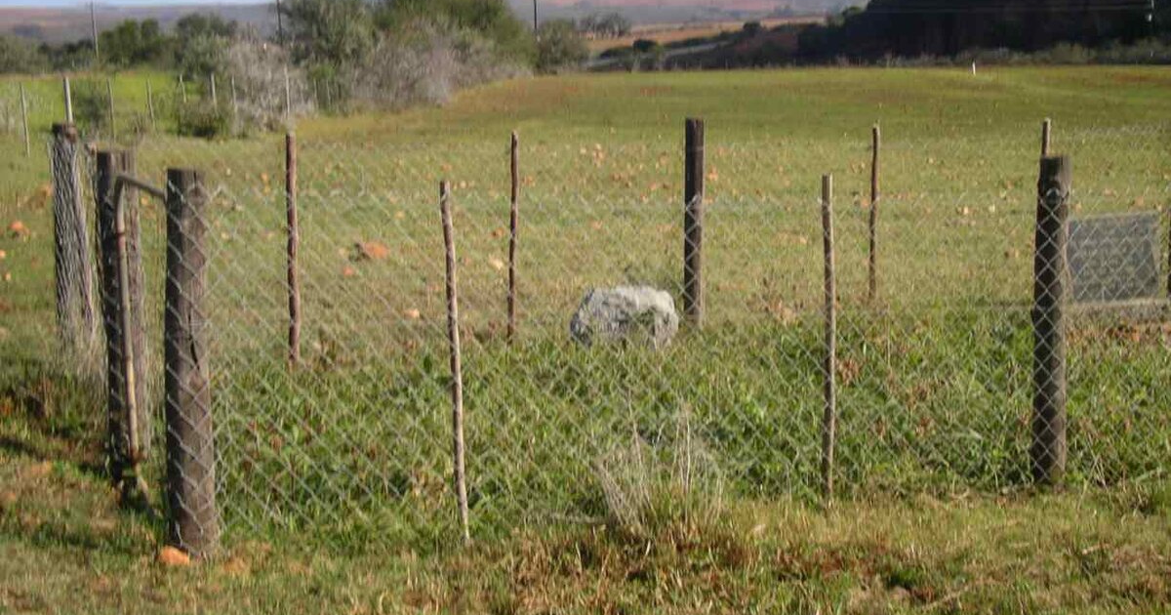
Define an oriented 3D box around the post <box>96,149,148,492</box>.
[{"bbox_3d":[-1.740,0.046,6.743,0.145,1.273,0.145,-2,8,-15],"label":"post"}]

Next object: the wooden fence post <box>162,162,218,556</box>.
[{"bbox_3d":[-1.285,0.177,5.837,0.142,1.260,0.142,-1,8,-13],"label":"wooden fence post"}]

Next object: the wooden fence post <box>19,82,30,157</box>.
[{"bbox_3d":[-9.501,-3.168,30.412,0.060,1.256,0.060,-4,8,0],"label":"wooden fence post"}]

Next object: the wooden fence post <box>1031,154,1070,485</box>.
[{"bbox_3d":[1.774,0.049,6.801,0.130,1.252,0.130,1,8,15],"label":"wooden fence post"}]

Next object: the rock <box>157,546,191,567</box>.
[{"bbox_3d":[-1.306,0.791,5.700,0.103,0.065,0.085,0,8,0],"label":"rock"}]

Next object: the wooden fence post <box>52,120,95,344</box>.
[{"bbox_3d":[-2.612,-0.342,9.117,0.150,1.181,0.150,-1,8,0],"label":"wooden fence post"}]

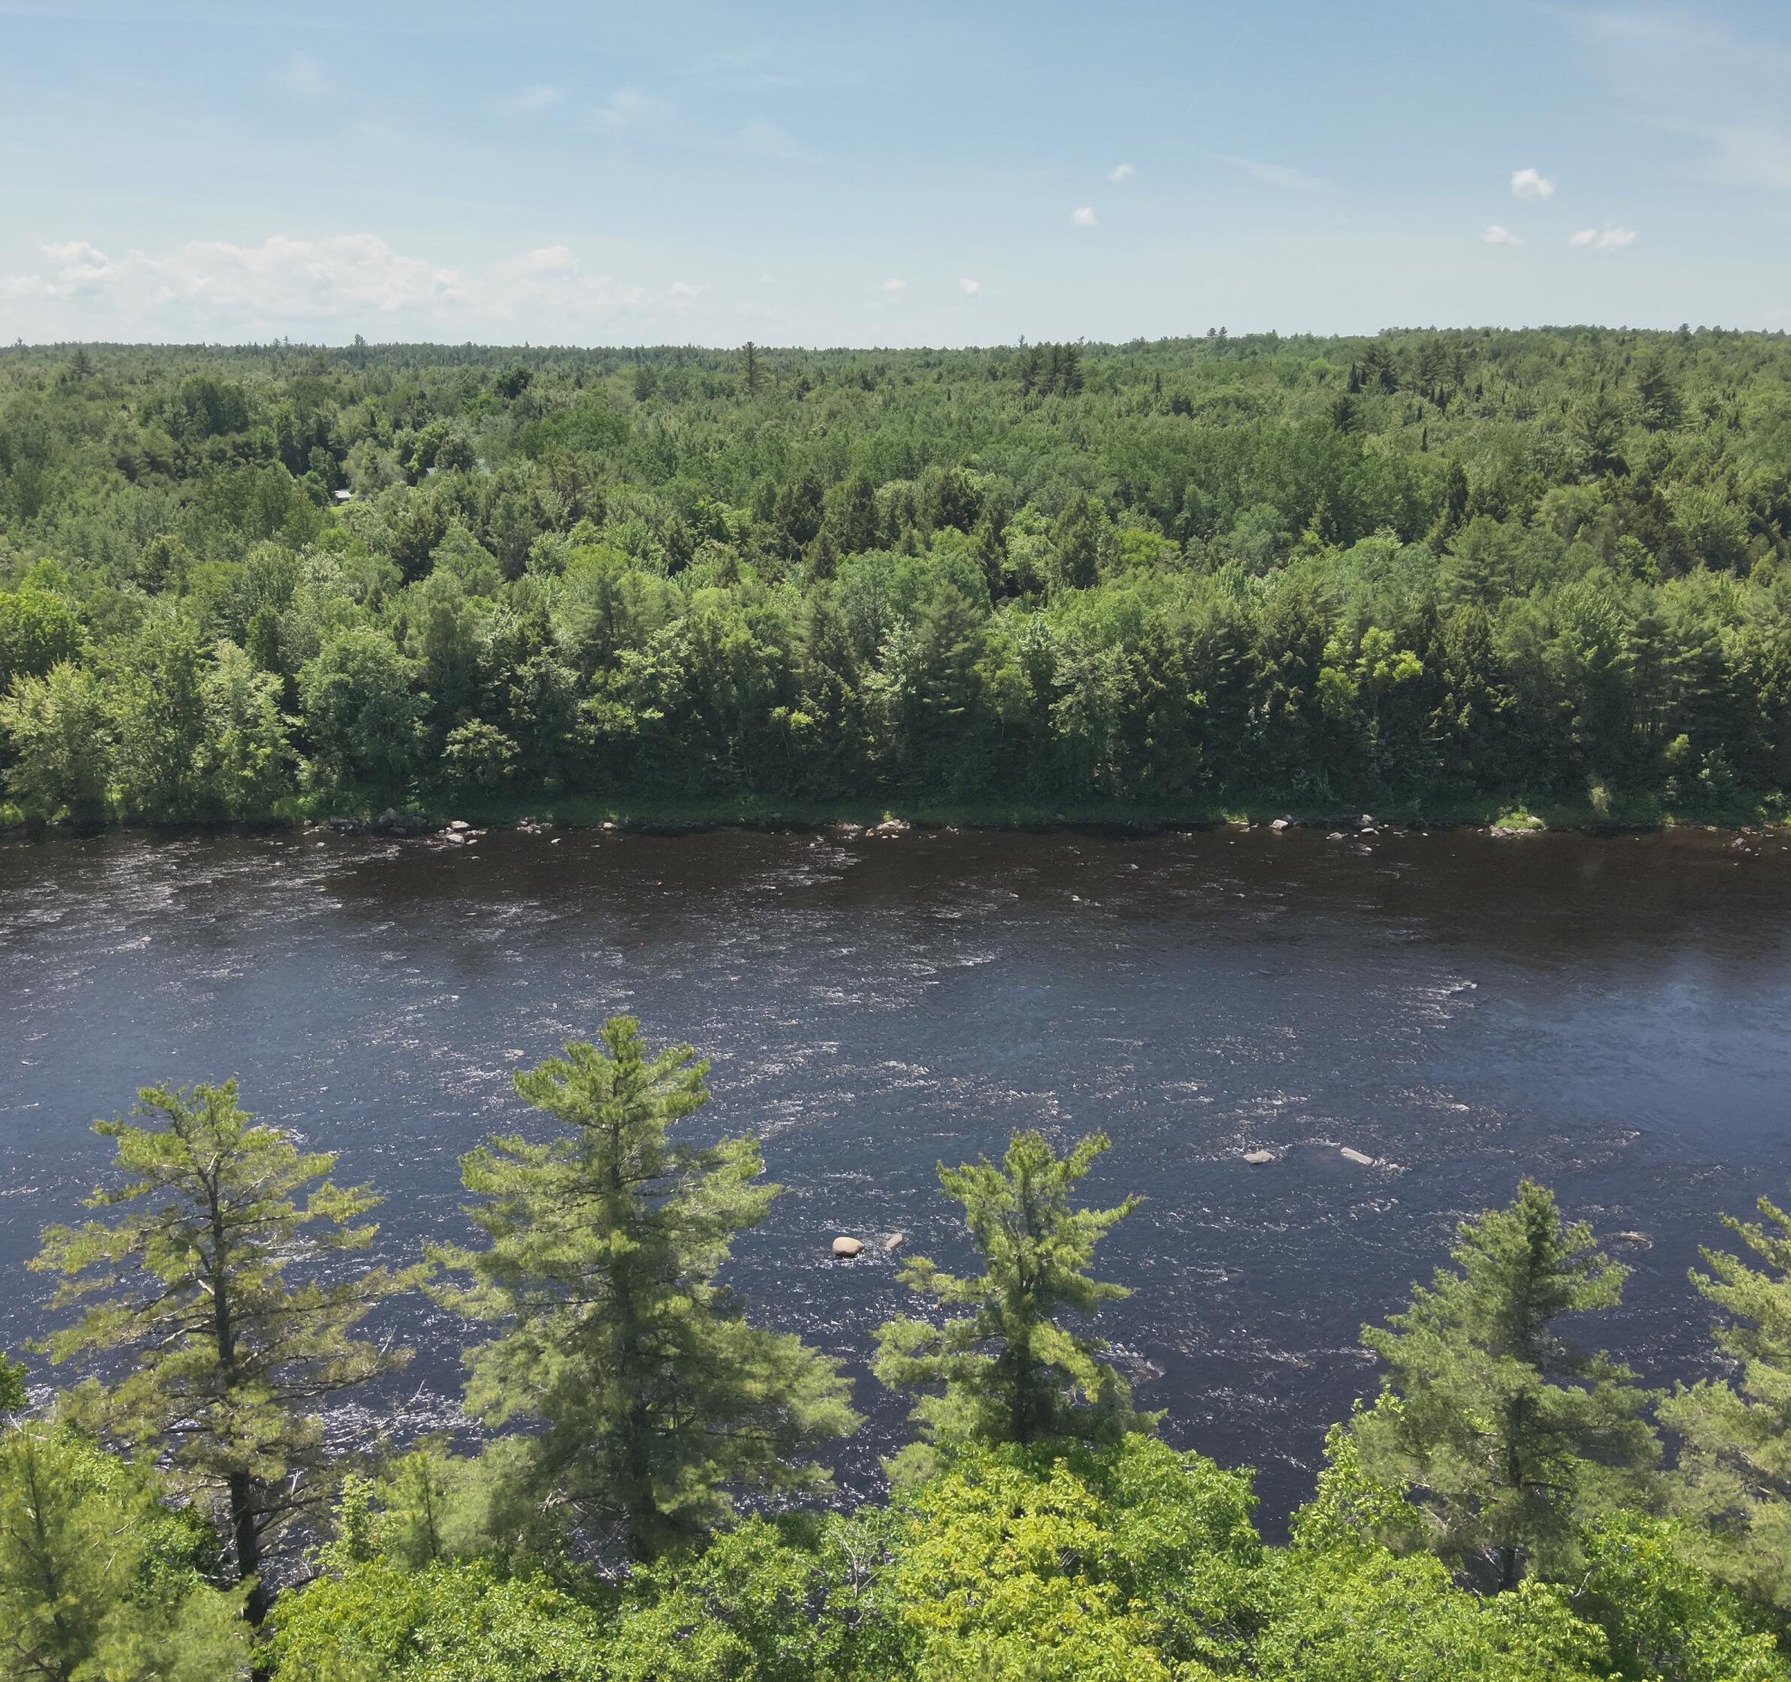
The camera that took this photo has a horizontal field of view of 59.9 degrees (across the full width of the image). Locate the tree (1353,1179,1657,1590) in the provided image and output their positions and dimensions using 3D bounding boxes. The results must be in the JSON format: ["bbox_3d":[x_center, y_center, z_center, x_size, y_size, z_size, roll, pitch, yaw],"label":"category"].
[{"bbox_3d":[16.580,15.670,42.678,8.050,14.330,7.720,0,17,0],"label":"tree"}]

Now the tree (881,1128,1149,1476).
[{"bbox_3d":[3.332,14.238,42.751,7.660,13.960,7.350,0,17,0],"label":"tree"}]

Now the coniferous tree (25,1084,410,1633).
[{"bbox_3d":[-17.236,14.573,41.808,9.910,17.850,9.500,0,17,0],"label":"coniferous tree"}]

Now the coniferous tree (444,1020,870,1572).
[{"bbox_3d":[-6.785,13.258,41.919,11.130,18.510,10.670,0,17,0],"label":"coniferous tree"}]

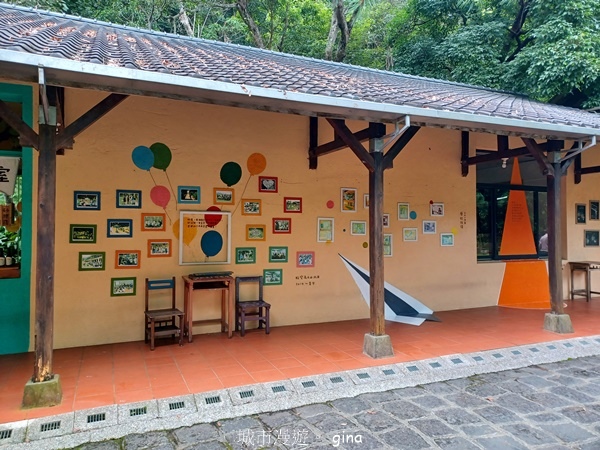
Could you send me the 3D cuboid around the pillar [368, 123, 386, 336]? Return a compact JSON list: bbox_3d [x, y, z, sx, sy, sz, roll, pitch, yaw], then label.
[{"bbox_3d":[0.878,0.042,4.946,0.125,2.440,0.125,0,-1,-24],"label":"pillar"}]

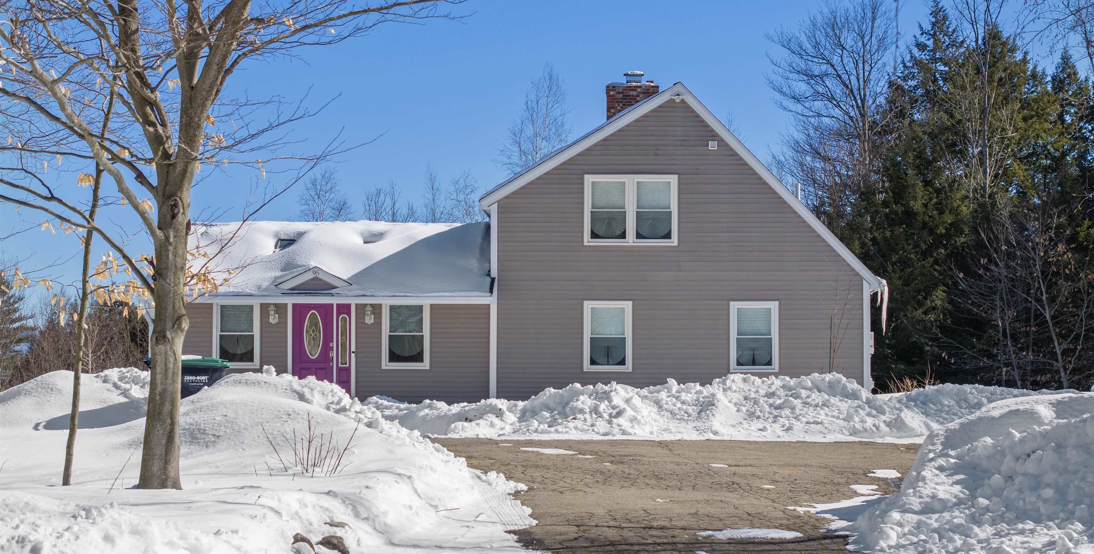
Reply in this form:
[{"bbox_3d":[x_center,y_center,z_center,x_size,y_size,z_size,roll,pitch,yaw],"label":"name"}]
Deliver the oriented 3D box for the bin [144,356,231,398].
[{"bbox_3d":[-4.093,1.459,25.064,0.870,1.120,0.700,0,-2,7],"label":"bin"}]

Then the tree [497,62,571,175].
[{"bbox_3d":[-0.364,-1.747,76.108,3.080,11.310,3.080,0,-2,0],"label":"tree"}]

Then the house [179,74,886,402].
[{"bbox_3d":[-0.718,-0.795,51.659,15.900,7.600,9.000,0,-2,0],"label":"house"}]

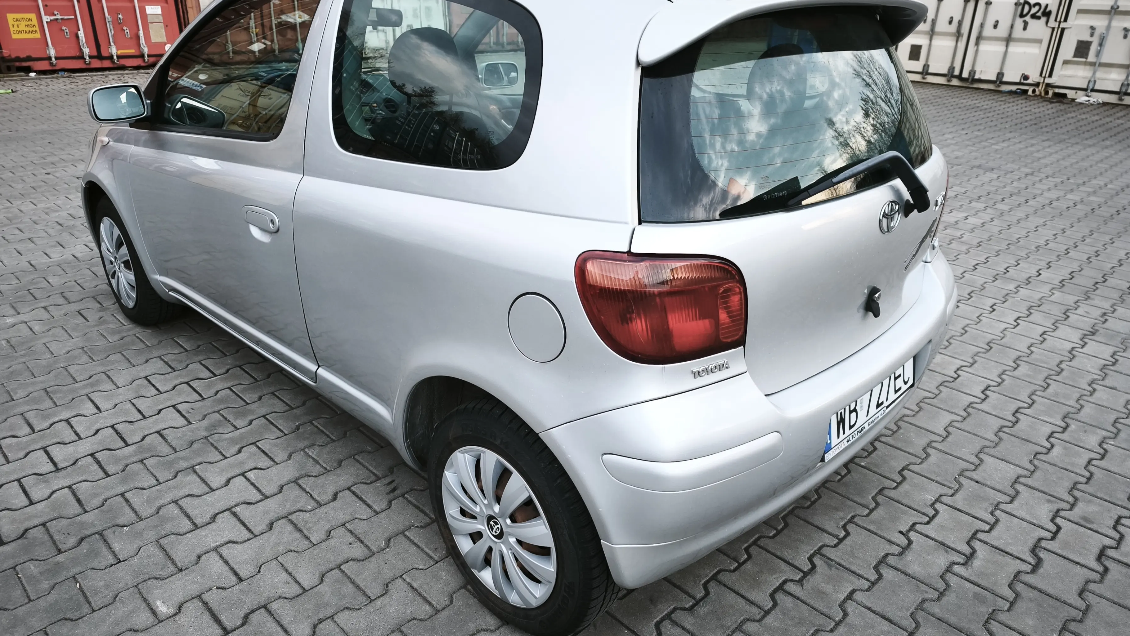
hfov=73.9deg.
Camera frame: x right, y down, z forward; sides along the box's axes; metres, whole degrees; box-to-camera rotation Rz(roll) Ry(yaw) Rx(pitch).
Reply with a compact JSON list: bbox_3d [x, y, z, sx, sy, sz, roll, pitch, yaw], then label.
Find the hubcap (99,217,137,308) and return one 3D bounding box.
[{"bbox_3d":[-1.869,-0.231,3.164,0.388,0.388,0.050,22,31,39],"label":"hubcap"}]

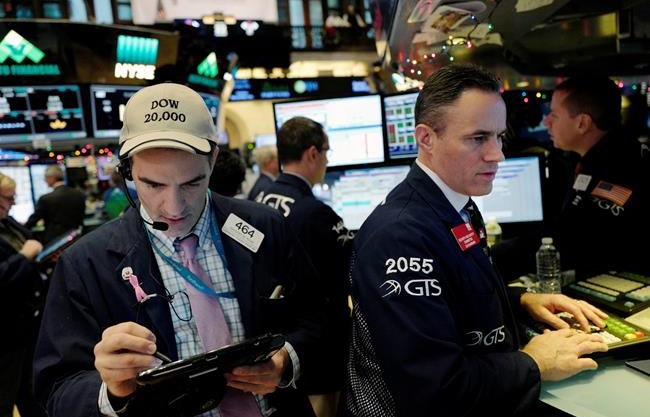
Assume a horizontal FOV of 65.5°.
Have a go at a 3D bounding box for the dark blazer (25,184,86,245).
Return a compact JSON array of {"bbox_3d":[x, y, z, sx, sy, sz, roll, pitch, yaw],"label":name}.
[{"bbox_3d":[-2.763,0.134,5.200,0.420,0.760,0.560,-1,5,28],"label":"dark blazer"}]

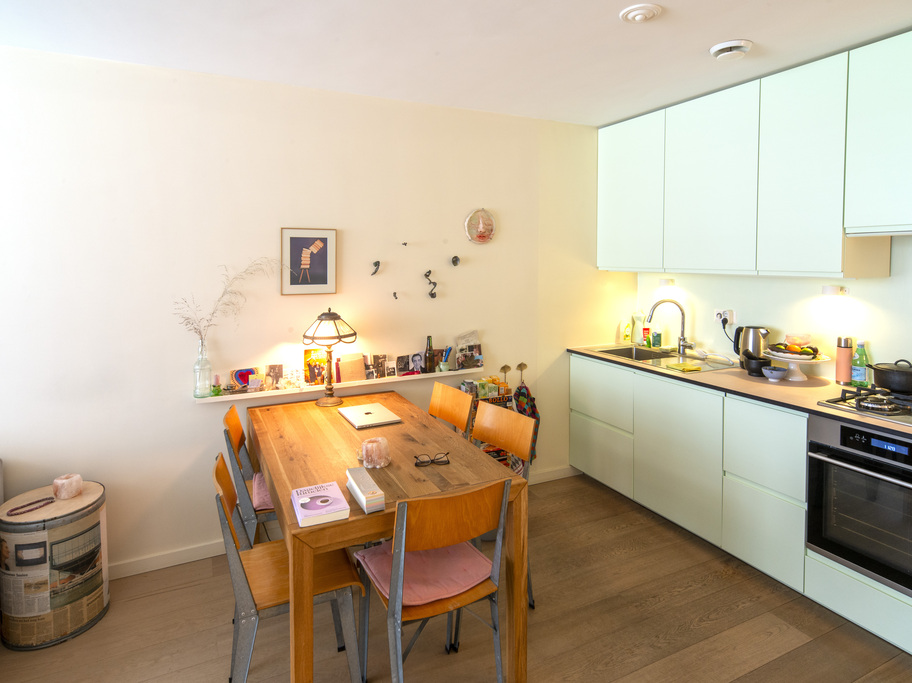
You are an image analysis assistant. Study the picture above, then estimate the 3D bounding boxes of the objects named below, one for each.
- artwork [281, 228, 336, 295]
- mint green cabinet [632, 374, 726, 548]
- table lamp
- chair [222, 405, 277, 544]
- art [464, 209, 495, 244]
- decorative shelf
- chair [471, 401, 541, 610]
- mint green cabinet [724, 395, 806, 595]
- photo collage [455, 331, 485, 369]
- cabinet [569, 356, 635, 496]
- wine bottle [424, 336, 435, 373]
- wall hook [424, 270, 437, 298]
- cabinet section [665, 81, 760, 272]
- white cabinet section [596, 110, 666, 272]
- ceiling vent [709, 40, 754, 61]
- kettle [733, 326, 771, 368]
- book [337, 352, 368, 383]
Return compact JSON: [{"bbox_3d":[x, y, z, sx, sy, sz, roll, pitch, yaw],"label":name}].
[{"bbox_3d":[-0.821,-0.441,2.855,0.301,0.364,0.022,-5,9,-25],"label":"artwork"},{"bbox_3d":[1.506,0.615,3.055,0.580,0.795,0.597,-4,8,-26],"label":"mint green cabinet"},{"bbox_3d":[-0.701,0.077,2.850,0.305,0.530,0.305,-4,8,-26],"label":"table lamp"},{"bbox_3d":[-0.878,0.761,2.474,0.490,0.855,0.400,-4,8,-26],"label":"chair"},{"bbox_3d":[0.162,-0.739,3.293,0.218,0.227,0.046,-5,9,-25],"label":"art"},{"bbox_3d":[-0.585,0.226,2.931,1.632,0.033,0.112,-5,9,-25],"label":"decorative shelf"},{"bbox_3d":[0.036,0.763,2.271,0.507,0.849,0.435,-7,10,-36],"label":"chair"},{"bbox_3d":[1.711,0.663,2.529,0.628,0.803,0.415,-5,9,-25],"label":"mint green cabinet"},{"bbox_3d":[0.081,0.052,3.179,0.185,0.230,0.050,-4,8,-25],"label":"photo collage"},{"bbox_3d":[1.222,0.509,3.489,0.628,0.803,0.621,-5,9,-25],"label":"cabinet"},{"bbox_3d":[-0.162,0.082,3.165,0.062,0.232,0.062,0,7,0],"label":"wine bottle"},{"bbox_3d":[-0.157,-0.349,3.146,0.076,0.168,0.046,-5,9,-25],"label":"wall hook"},{"bbox_3d":[1.625,-0.900,3.010,0.380,1.000,0.600,-5,7,-27],"label":"cabinet section"},{"bbox_3d":[1.345,-0.980,3.540,0.380,1.000,0.600,-5,7,-27],"label":"white cabinet section"},{"bbox_3d":[1.268,-1.334,2.365,0.180,0.050,0.180,0,7,0],"label":"ceiling vent"},{"bbox_3d":[1.804,0.037,3.114,0.165,0.250,0.225,-5,9,-34],"label":"kettle"},{"bbox_3d":[-0.584,0.140,2.904,0.138,0.164,0.021,-5,-9,-25],"label":"book"}]

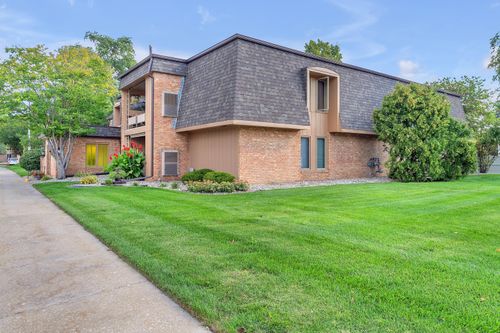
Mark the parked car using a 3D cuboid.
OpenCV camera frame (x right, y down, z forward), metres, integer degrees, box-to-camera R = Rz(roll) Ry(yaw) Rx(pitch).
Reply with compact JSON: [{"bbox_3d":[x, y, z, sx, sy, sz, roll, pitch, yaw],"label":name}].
[{"bbox_3d":[-47.012,-1.158,63.203,1.850,1.520,4.500,-1,2,-37],"label":"parked car"}]

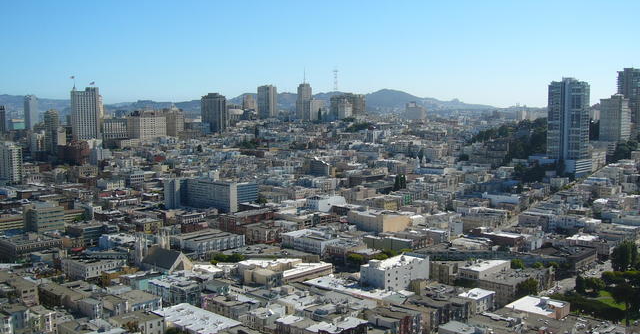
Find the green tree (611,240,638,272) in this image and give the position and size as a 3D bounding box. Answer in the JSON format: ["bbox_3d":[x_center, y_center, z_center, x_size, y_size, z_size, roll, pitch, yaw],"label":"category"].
[{"bbox_3d":[208.800,60.470,444.240,17.890,21.560,17.890,0,5,0],"label":"green tree"}]

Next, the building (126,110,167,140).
[{"bbox_3d":[-295.450,-72.080,1105.070,42.280,47.110,49.730,5,7,44],"label":"building"}]

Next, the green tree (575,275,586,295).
[{"bbox_3d":[156.000,70.600,387.010,7.190,11.560,7.190,0,5,0],"label":"green tree"}]

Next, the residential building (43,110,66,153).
[{"bbox_3d":[-406.680,-52.200,983.480,24.990,67.140,17.490,5,7,44],"label":"residential building"}]

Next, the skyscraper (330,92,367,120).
[{"bbox_3d":[55.480,-116.430,1301.010,51.200,56.630,54.530,5,7,44],"label":"skyscraper"}]

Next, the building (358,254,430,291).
[{"bbox_3d":[48.760,67.820,413.770,18.990,16.000,46.050,5,7,44],"label":"building"}]

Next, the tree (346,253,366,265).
[{"bbox_3d":[26.050,66.670,461.390,14.270,10.150,14.270,0,5,0],"label":"tree"}]

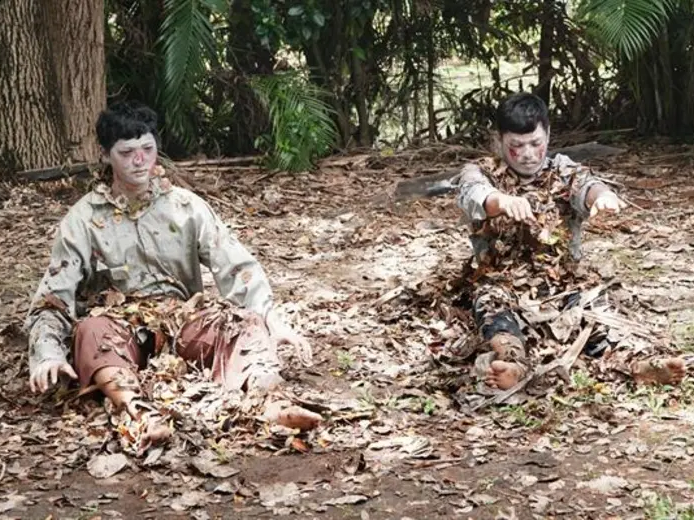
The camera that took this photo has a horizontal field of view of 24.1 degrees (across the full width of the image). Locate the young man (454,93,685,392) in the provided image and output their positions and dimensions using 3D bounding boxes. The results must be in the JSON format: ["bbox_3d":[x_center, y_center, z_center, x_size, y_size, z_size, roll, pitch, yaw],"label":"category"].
[{"bbox_3d":[0.650,-0.107,5.240,0.630,0.820,1.000,-2,13,-8],"label":"young man"}]

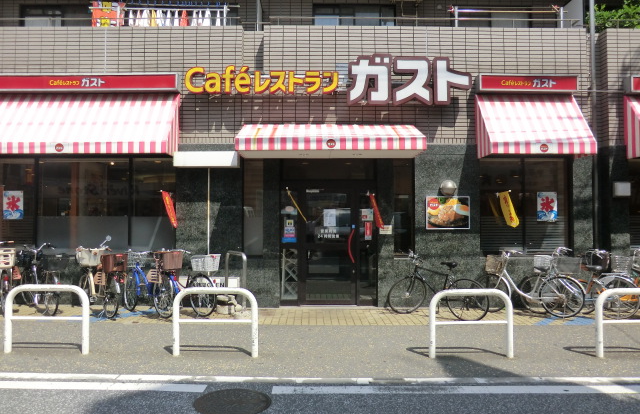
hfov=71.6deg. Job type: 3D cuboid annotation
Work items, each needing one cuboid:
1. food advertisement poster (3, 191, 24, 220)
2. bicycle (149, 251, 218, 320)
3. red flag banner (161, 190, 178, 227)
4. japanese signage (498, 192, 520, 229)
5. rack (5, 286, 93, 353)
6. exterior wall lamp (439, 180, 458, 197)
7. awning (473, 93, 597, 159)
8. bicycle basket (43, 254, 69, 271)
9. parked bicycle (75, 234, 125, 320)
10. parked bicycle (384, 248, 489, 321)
[{"bbox_3d":[-5.519,-0.025,8.001,0.369,0.508,0.020,0,-1,0],"label":"food advertisement poster"},{"bbox_3d":[-2.330,1.257,7.500,1.680,1.070,0.560,-1,-1,38],"label":"bicycle"},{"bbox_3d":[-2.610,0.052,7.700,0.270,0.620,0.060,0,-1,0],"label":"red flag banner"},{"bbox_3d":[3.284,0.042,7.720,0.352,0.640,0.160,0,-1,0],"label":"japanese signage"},{"bbox_3d":[-3.228,1.328,5.250,1.000,0.825,0.078,0,-1,0],"label":"rack"},{"bbox_3d":[2.275,-0.325,7.831,0.298,0.298,0.250,0,-1,0],"label":"exterior wall lamp"},{"bbox_3d":[3.683,-1.433,7.623,1.699,1.158,0.700,0,-1,0],"label":"awning"},{"bbox_3d":[-4.365,0.919,7.380,0.290,0.270,0.370,-1,-2,41],"label":"bicycle basket"},{"bbox_3d":[-3.680,1.146,7.373,1.750,1.250,0.580,-1,-1,45],"label":"parked bicycle"},{"bbox_3d":[1.930,1.280,7.300,1.680,1.070,0.560,-1,-1,28],"label":"parked bicycle"}]

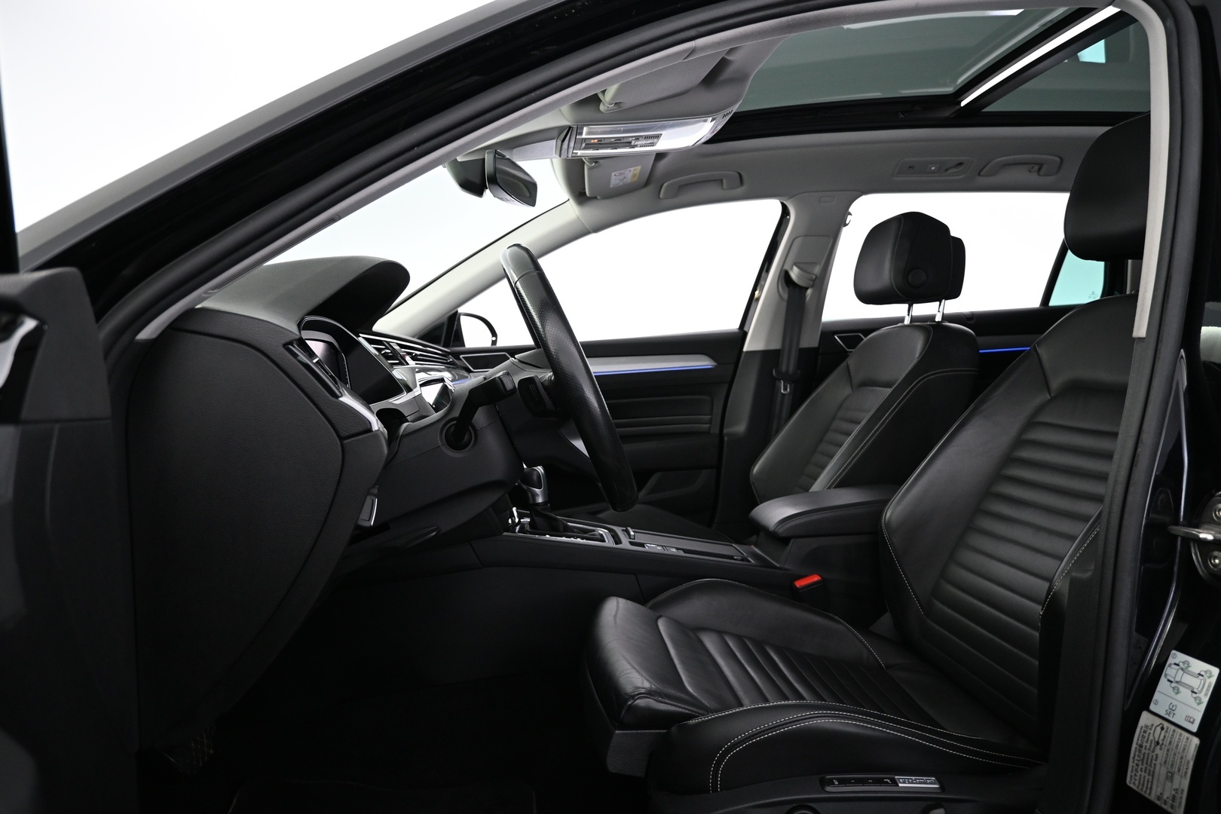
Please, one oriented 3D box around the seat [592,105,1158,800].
[{"bbox_3d":[0.384,0.038,1.111,0.860,0.880,0.540,0,3,-5],"label":"seat"}]

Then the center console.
[{"bbox_3d":[0.169,0.252,1.477,0.800,0.300,0.250,0,3,-5],"label":"center console"}]

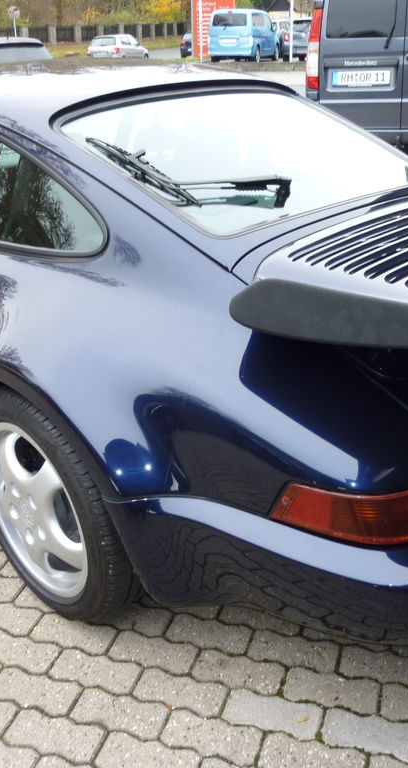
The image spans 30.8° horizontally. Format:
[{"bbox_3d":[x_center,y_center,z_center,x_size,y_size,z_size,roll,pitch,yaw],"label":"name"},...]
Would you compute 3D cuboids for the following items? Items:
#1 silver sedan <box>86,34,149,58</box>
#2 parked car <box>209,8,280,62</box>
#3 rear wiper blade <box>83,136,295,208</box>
[{"bbox_3d":[-4.130,-16.300,36.200,1.670,1.450,4.000,5,26,15],"label":"silver sedan"},{"bbox_3d":[1.700,-14.150,30.100,1.700,1.860,4.400,6,26,18],"label":"parked car"},{"bbox_3d":[-0.034,-0.553,1.854,0.330,0.070,0.390,-23,53,-38],"label":"rear wiper blade"}]

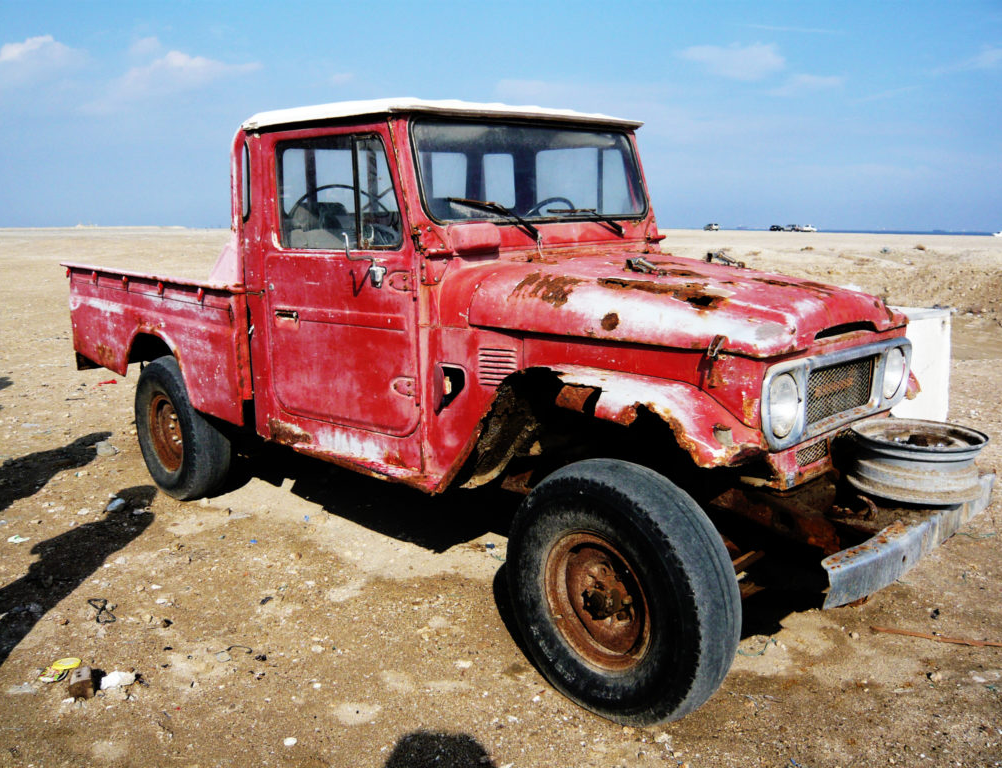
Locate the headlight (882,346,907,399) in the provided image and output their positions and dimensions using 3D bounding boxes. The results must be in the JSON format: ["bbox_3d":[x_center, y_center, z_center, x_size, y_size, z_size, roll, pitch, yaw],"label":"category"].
[{"bbox_3d":[1.409,-0.045,3.016,0.090,0.185,0.185,10,15,43],"label":"headlight"}]

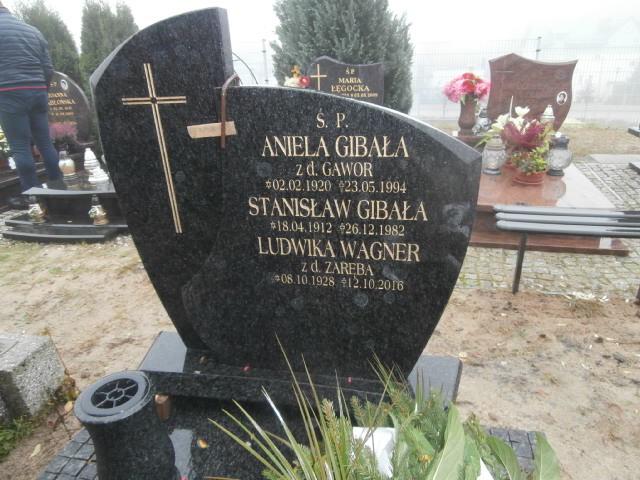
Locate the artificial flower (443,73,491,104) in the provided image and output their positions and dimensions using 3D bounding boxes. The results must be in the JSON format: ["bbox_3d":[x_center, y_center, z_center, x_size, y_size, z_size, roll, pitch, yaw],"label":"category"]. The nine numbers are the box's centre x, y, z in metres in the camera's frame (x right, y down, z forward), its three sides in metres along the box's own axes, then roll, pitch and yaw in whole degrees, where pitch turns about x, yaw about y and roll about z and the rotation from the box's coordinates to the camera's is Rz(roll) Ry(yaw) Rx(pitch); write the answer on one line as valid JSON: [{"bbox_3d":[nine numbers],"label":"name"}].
[{"bbox_3d":[1.380,-1.427,4.180,0.420,0.300,0.370,3,24,14],"label":"artificial flower"}]

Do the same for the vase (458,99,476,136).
[{"bbox_3d":[1.403,-1.175,4.220,0.150,0.350,0.150,3,24,14],"label":"vase"}]

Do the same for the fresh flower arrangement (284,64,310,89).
[{"bbox_3d":[-0.226,-1.620,4.450,0.260,0.260,0.250,3,24,14],"label":"fresh flower arrangement"}]

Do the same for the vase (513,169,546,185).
[{"bbox_3d":[1.604,-0.482,3.380,0.215,0.110,0.215,3,24,14],"label":"vase"}]

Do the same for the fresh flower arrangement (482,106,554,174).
[{"bbox_3d":[1.548,-0.776,3.460,0.520,0.490,0.420,3,24,14],"label":"fresh flower arrangement"}]

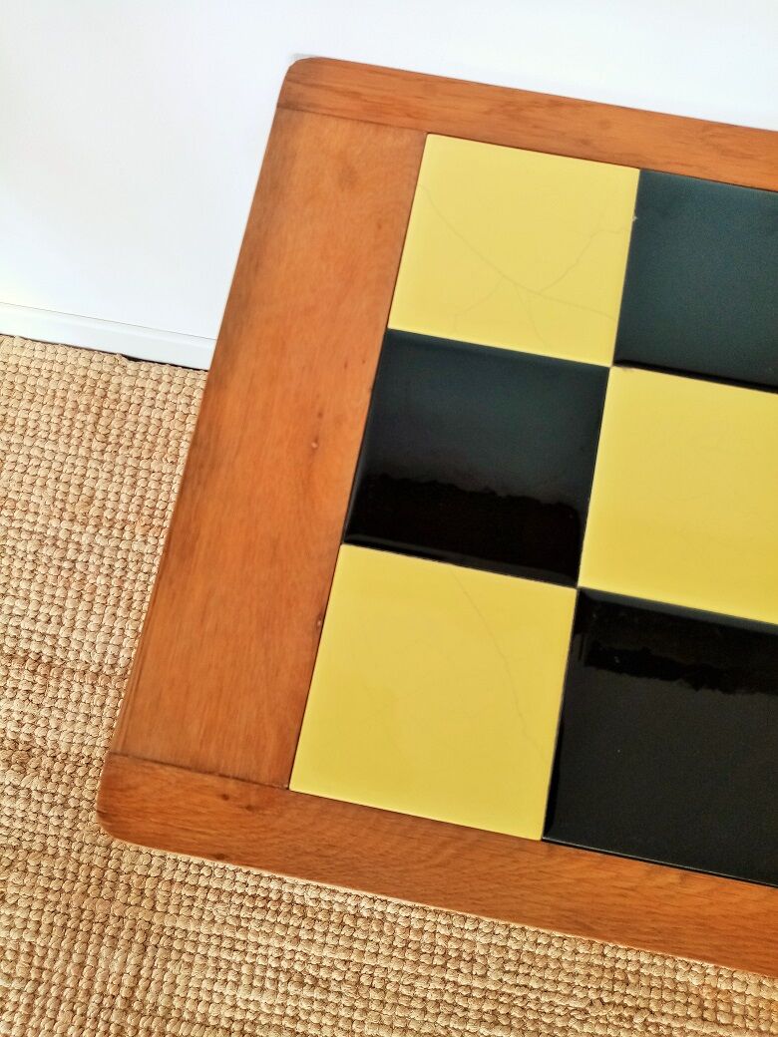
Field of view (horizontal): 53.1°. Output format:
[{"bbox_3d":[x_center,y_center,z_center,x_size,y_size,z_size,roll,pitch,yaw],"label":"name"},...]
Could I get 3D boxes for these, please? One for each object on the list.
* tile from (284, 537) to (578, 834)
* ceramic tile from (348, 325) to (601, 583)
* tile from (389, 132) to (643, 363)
[{"bbox_3d":[0.030,0.104,0.481,0.150,0.009,0.150,11,78,3],"label":"tile"},{"bbox_3d":[0.059,-0.041,0.512,0.150,0.009,0.150,11,78,3],"label":"ceramic tile"},{"bbox_3d":[0.088,-0.187,0.542,0.150,0.009,0.150,11,78,3],"label":"tile"}]

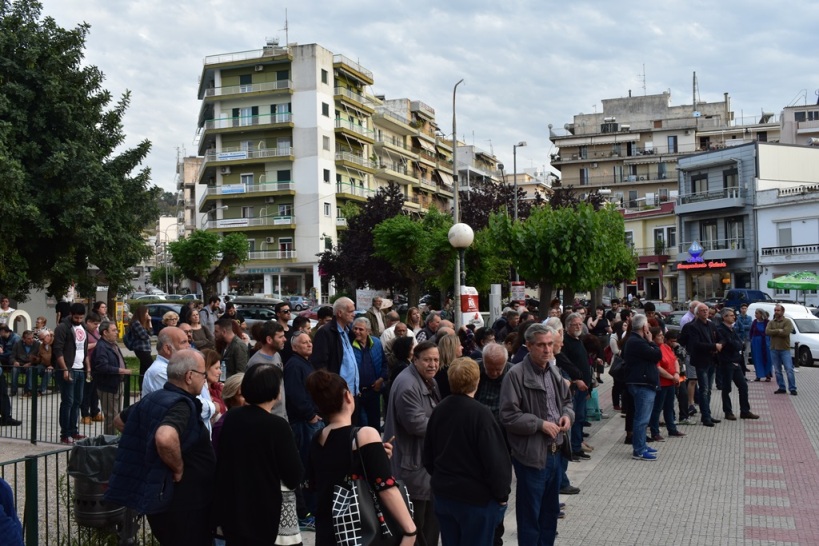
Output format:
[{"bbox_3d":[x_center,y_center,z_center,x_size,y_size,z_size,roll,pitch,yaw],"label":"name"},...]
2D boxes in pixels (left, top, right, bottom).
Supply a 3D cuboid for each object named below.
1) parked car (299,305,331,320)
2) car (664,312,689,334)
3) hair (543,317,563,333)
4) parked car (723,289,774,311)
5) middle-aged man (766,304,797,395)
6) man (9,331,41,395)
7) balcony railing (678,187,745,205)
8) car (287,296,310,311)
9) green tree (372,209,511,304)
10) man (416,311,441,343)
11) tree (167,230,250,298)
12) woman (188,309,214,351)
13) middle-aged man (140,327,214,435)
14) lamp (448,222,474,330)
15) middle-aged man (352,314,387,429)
[{"bbox_3d":[-4.157,2.399,46.000,4.200,1.430,1.750,0,-1,-22],"label":"parked car"},{"bbox_3d":[8.889,1.981,26.960,1.750,1.460,4.300,0,-1,-27],"label":"car"},{"bbox_3d":[1.407,0.523,8.000,0.220,0.190,0.180,0,-1,-32],"label":"hair"},{"bbox_3d":[19.454,1.905,45.980,4.500,1.900,1.800,-1,-1,8],"label":"parked car"},{"bbox_3d":[7.166,1.482,15.775,0.580,1.730,0.400,-2,-2,38],"label":"middle-aged man"},{"bbox_3d":[-7.213,1.710,15.382,0.560,1.240,0.720,0,-2,-14],"label":"man"},{"bbox_3d":[19.893,-5.086,54.300,0.850,0.750,5.200,0,-1,-27],"label":"balcony railing"},{"bbox_3d":[-11.283,2.896,77.000,4.100,1.500,1.750,-1,-1,25],"label":"car"},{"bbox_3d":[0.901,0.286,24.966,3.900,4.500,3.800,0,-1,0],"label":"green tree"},{"bbox_3d":[0.262,1.355,10.487,0.340,1.710,0.520,-1,-1,27],"label":"man"},{"bbox_3d":[-8.057,0.557,32.952,3.050,4.450,3.050,-1,-1,0],"label":"tree"},{"bbox_3d":[-3.660,1.453,14.376,0.480,1.640,0.360,1,-2,-39],"label":"woman"},{"bbox_3d":[-1.488,1.206,5.275,0.420,1.720,0.540,1,-2,-34],"label":"middle-aged man"},{"bbox_3d":[0.963,0.684,14.976,0.460,3.200,0.460,0,-1,0],"label":"lamp"},{"bbox_3d":[-0.450,1.306,8.375,0.540,1.700,0.360,-1,-2,6],"label":"middle-aged man"}]

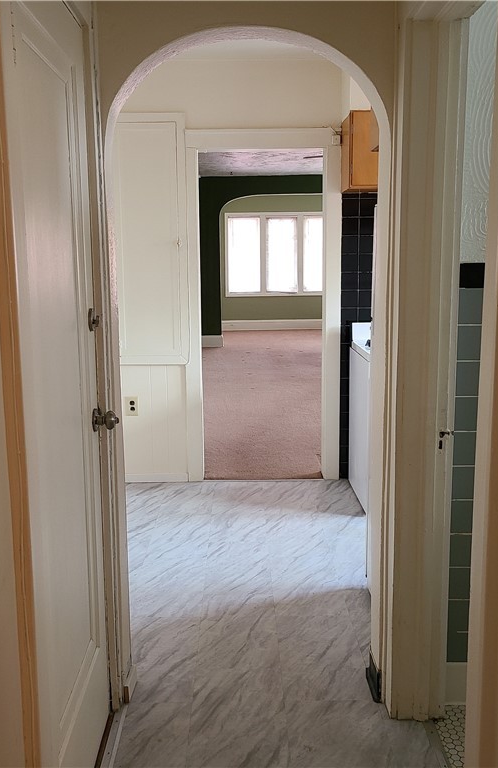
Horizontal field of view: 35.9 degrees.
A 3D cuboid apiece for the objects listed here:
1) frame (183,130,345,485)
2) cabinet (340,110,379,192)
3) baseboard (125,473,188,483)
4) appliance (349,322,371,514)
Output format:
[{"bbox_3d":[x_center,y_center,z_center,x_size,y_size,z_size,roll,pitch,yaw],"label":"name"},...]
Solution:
[{"bbox_3d":[0.087,-0.450,4.718,0.933,2.141,0.125,-1,10,0],"label":"frame"},{"bbox_3d":[0.861,-1.306,4.356,0.630,0.410,0.365,-1,10,0],"label":"cabinet"},{"bbox_3d":[-0.621,0.591,4.842,0.484,0.058,0.018,-1,10,0],"label":"baseboard"},{"bbox_3d":[0.973,0.169,4.444,0.680,1.000,0.680,-1,10,0],"label":"appliance"}]

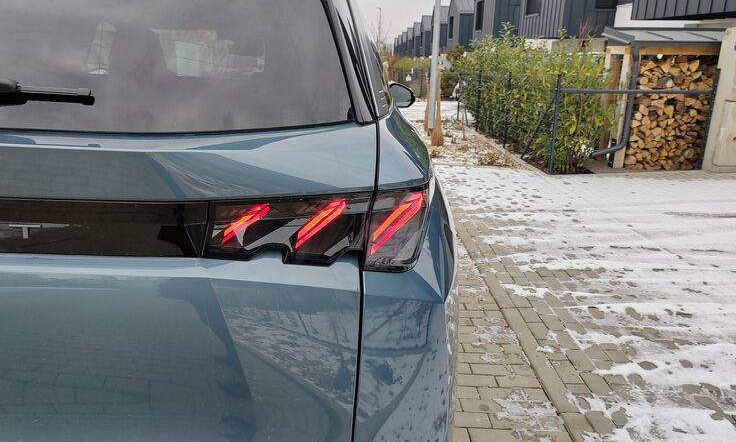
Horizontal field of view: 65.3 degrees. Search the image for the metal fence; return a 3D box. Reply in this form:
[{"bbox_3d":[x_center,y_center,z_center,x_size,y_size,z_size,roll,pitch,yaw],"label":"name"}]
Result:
[{"bbox_3d":[3.530,-2.193,11.048,2.400,1.280,7.400,1,15,-1],"label":"metal fence"}]

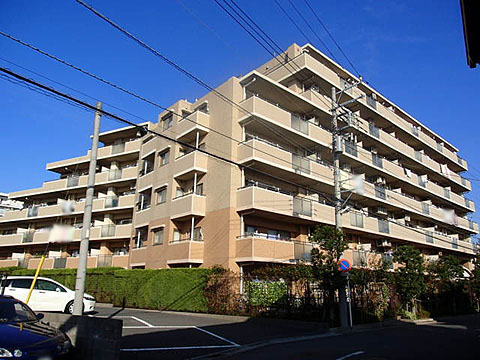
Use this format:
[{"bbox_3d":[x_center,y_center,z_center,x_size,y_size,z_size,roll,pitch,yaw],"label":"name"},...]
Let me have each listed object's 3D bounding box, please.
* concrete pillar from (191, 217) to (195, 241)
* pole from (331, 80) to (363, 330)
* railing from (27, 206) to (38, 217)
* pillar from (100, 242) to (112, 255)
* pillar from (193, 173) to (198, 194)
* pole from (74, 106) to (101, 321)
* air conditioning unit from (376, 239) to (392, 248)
[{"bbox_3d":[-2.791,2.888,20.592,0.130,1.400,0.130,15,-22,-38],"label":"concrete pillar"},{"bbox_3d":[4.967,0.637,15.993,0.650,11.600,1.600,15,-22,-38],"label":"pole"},{"bbox_3d":[-23.642,3.632,39.597,1.700,1.150,0.120,-8,-19,25],"label":"railing"},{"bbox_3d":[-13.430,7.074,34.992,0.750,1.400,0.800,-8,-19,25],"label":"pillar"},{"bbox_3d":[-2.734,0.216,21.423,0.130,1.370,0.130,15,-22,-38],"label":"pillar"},{"bbox_3d":[-4.189,0.847,9.574,0.240,6.630,0.240,6,-18,-23],"label":"pole"},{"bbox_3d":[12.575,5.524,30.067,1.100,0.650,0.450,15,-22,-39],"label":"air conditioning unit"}]

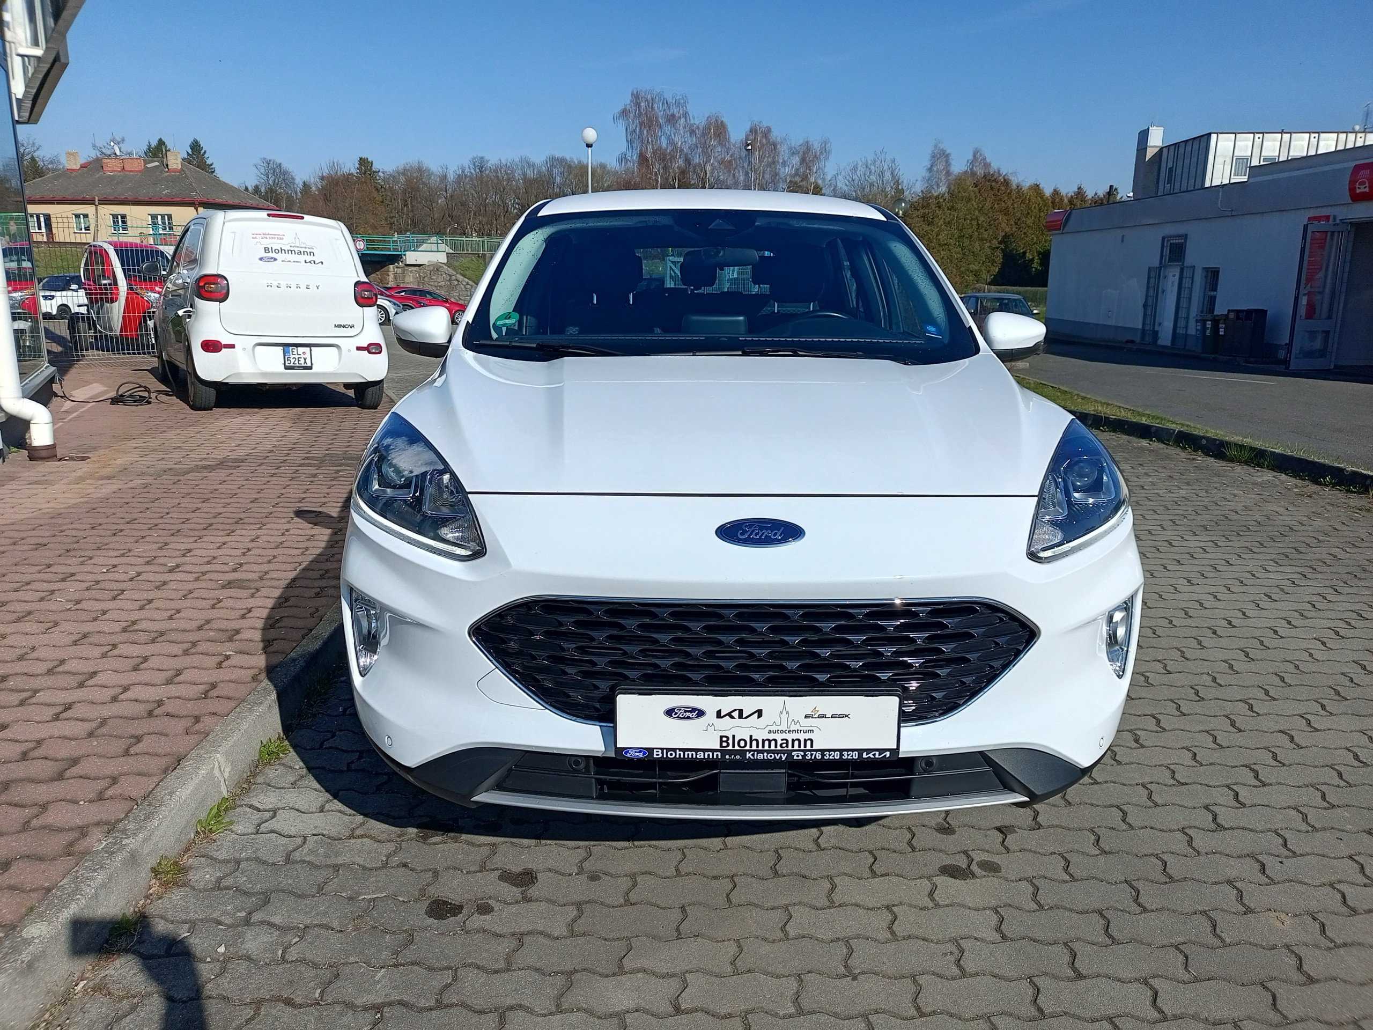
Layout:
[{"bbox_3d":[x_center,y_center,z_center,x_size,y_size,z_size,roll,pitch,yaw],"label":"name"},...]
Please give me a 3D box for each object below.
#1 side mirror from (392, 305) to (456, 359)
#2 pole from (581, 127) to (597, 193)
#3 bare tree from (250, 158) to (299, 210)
[{"bbox_3d":[-0.870,-0.612,3.310,0.230,0.180,0.150,2,13,5],"label":"side mirror"},{"bbox_3d":[-2.514,-7.321,26.084,0.400,5.400,0.400,1,13,0],"label":"pole"},{"bbox_3d":[-46.525,-35.392,112.000,5.500,10.200,5.500,0,13,0],"label":"bare tree"}]

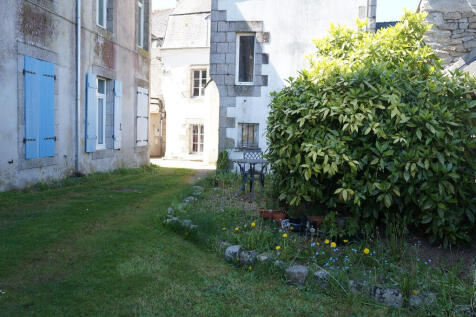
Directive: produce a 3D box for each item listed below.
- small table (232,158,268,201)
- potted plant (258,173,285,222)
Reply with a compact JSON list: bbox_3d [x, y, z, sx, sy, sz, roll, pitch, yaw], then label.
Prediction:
[{"bbox_3d":[0.235,0.399,7.450,0.670,0.680,0.670,1,4,0],"label":"small table"},{"bbox_3d":[0.476,0.546,5.530,0.380,0.660,0.280,2,4,9],"label":"potted plant"}]

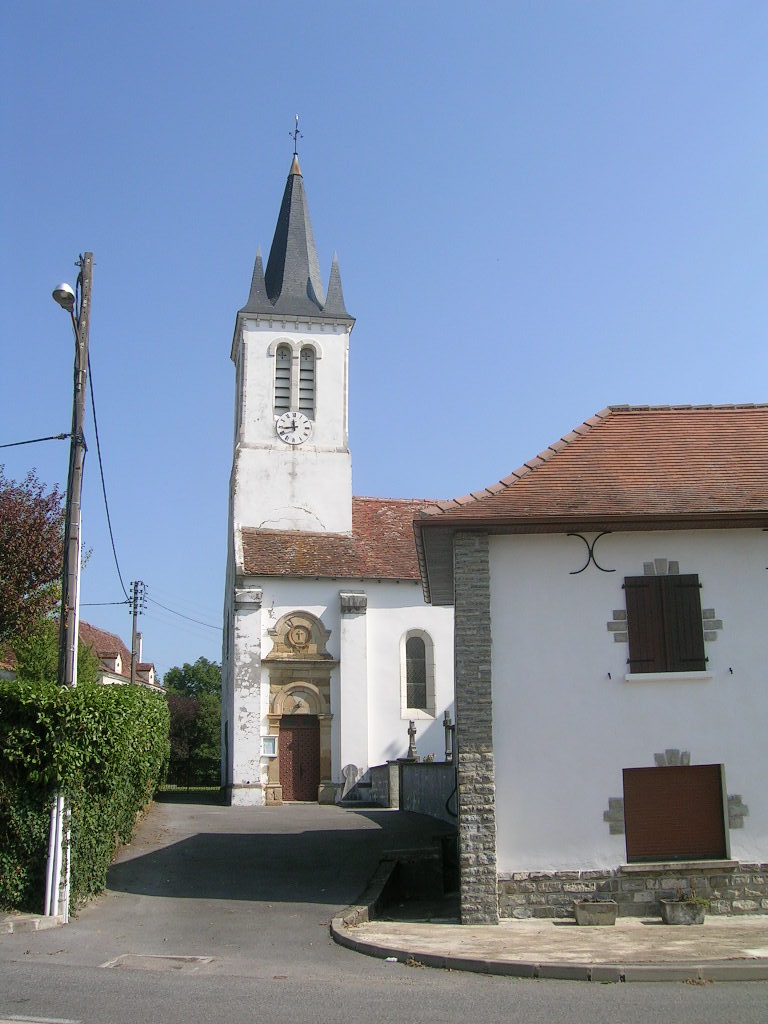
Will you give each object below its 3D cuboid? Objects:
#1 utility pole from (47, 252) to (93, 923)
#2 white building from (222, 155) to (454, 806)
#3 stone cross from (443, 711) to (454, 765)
[{"bbox_3d":[-4.205,0.561,13.312,0.420,8.865,1.050,-5,-14,17],"label":"utility pole"},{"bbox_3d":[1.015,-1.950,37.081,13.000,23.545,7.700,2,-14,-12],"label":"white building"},{"bbox_3d":[1.689,5.985,27.352,0.220,1.430,0.480,2,-14,-12],"label":"stone cross"}]

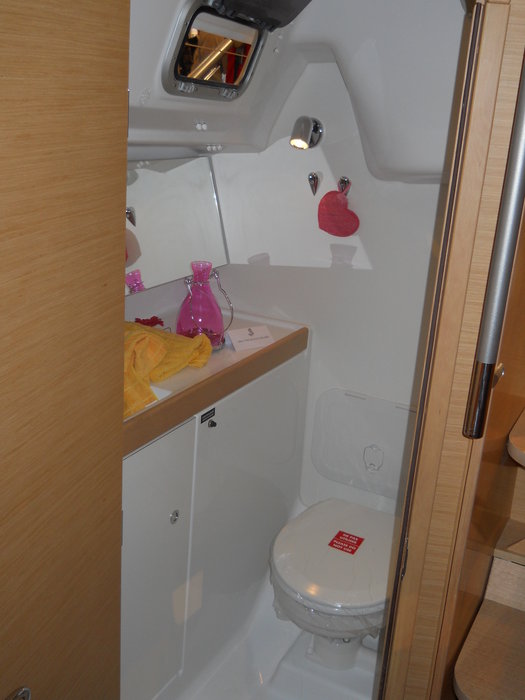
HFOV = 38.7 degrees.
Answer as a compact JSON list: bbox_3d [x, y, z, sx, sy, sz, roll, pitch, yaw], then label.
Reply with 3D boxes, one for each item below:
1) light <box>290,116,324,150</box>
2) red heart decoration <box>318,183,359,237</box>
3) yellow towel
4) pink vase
[{"bbox_3d":[0.107,-0.522,1.803,0.070,0.078,0.075,13,19,26],"label":"light"},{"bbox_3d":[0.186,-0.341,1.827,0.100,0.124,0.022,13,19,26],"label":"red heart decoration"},{"bbox_3d":[-0.257,0.010,1.511,0.240,0.085,0.420,13,19,26],"label":"yellow towel"},{"bbox_3d":[-0.135,-0.107,1.734,0.108,0.192,0.108,4,17,-1],"label":"pink vase"}]

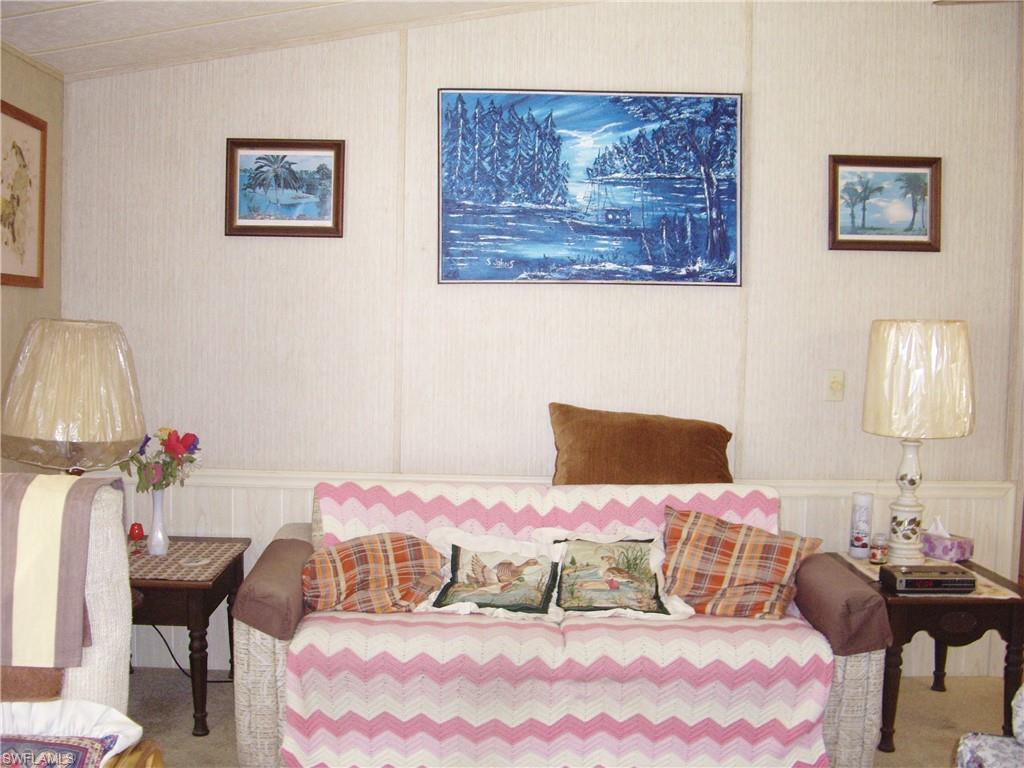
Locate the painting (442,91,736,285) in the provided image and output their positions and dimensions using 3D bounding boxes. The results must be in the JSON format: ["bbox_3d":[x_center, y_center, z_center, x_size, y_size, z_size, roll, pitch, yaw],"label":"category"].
[{"bbox_3d":[0.275,-0.690,3.962,1.062,0.683,0.030,1,3,-1],"label":"painting"}]

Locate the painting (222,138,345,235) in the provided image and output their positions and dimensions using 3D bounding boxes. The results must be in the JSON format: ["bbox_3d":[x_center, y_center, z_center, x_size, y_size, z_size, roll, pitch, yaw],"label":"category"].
[{"bbox_3d":[-0.797,-0.689,3.946,0.413,0.344,0.025,1,3,-1],"label":"painting"}]

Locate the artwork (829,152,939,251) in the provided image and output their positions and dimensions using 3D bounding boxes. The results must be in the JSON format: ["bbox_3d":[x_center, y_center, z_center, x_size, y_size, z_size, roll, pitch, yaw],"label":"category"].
[{"bbox_3d":[1.322,-0.638,3.981,0.400,0.336,0.025,1,3,-1],"label":"artwork"}]

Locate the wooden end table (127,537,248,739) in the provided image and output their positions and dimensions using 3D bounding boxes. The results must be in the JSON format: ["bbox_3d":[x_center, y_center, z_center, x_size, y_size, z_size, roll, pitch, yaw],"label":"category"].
[{"bbox_3d":[-1.136,0.800,3.679,0.450,0.475,0.660,1,3,-4],"label":"wooden end table"}]

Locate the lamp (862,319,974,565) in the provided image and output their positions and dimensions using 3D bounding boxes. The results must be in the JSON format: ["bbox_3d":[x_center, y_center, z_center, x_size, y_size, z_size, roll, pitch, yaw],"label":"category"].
[{"bbox_3d":[1.377,0.195,3.817,0.375,0.815,0.375,1,3,-1],"label":"lamp"}]

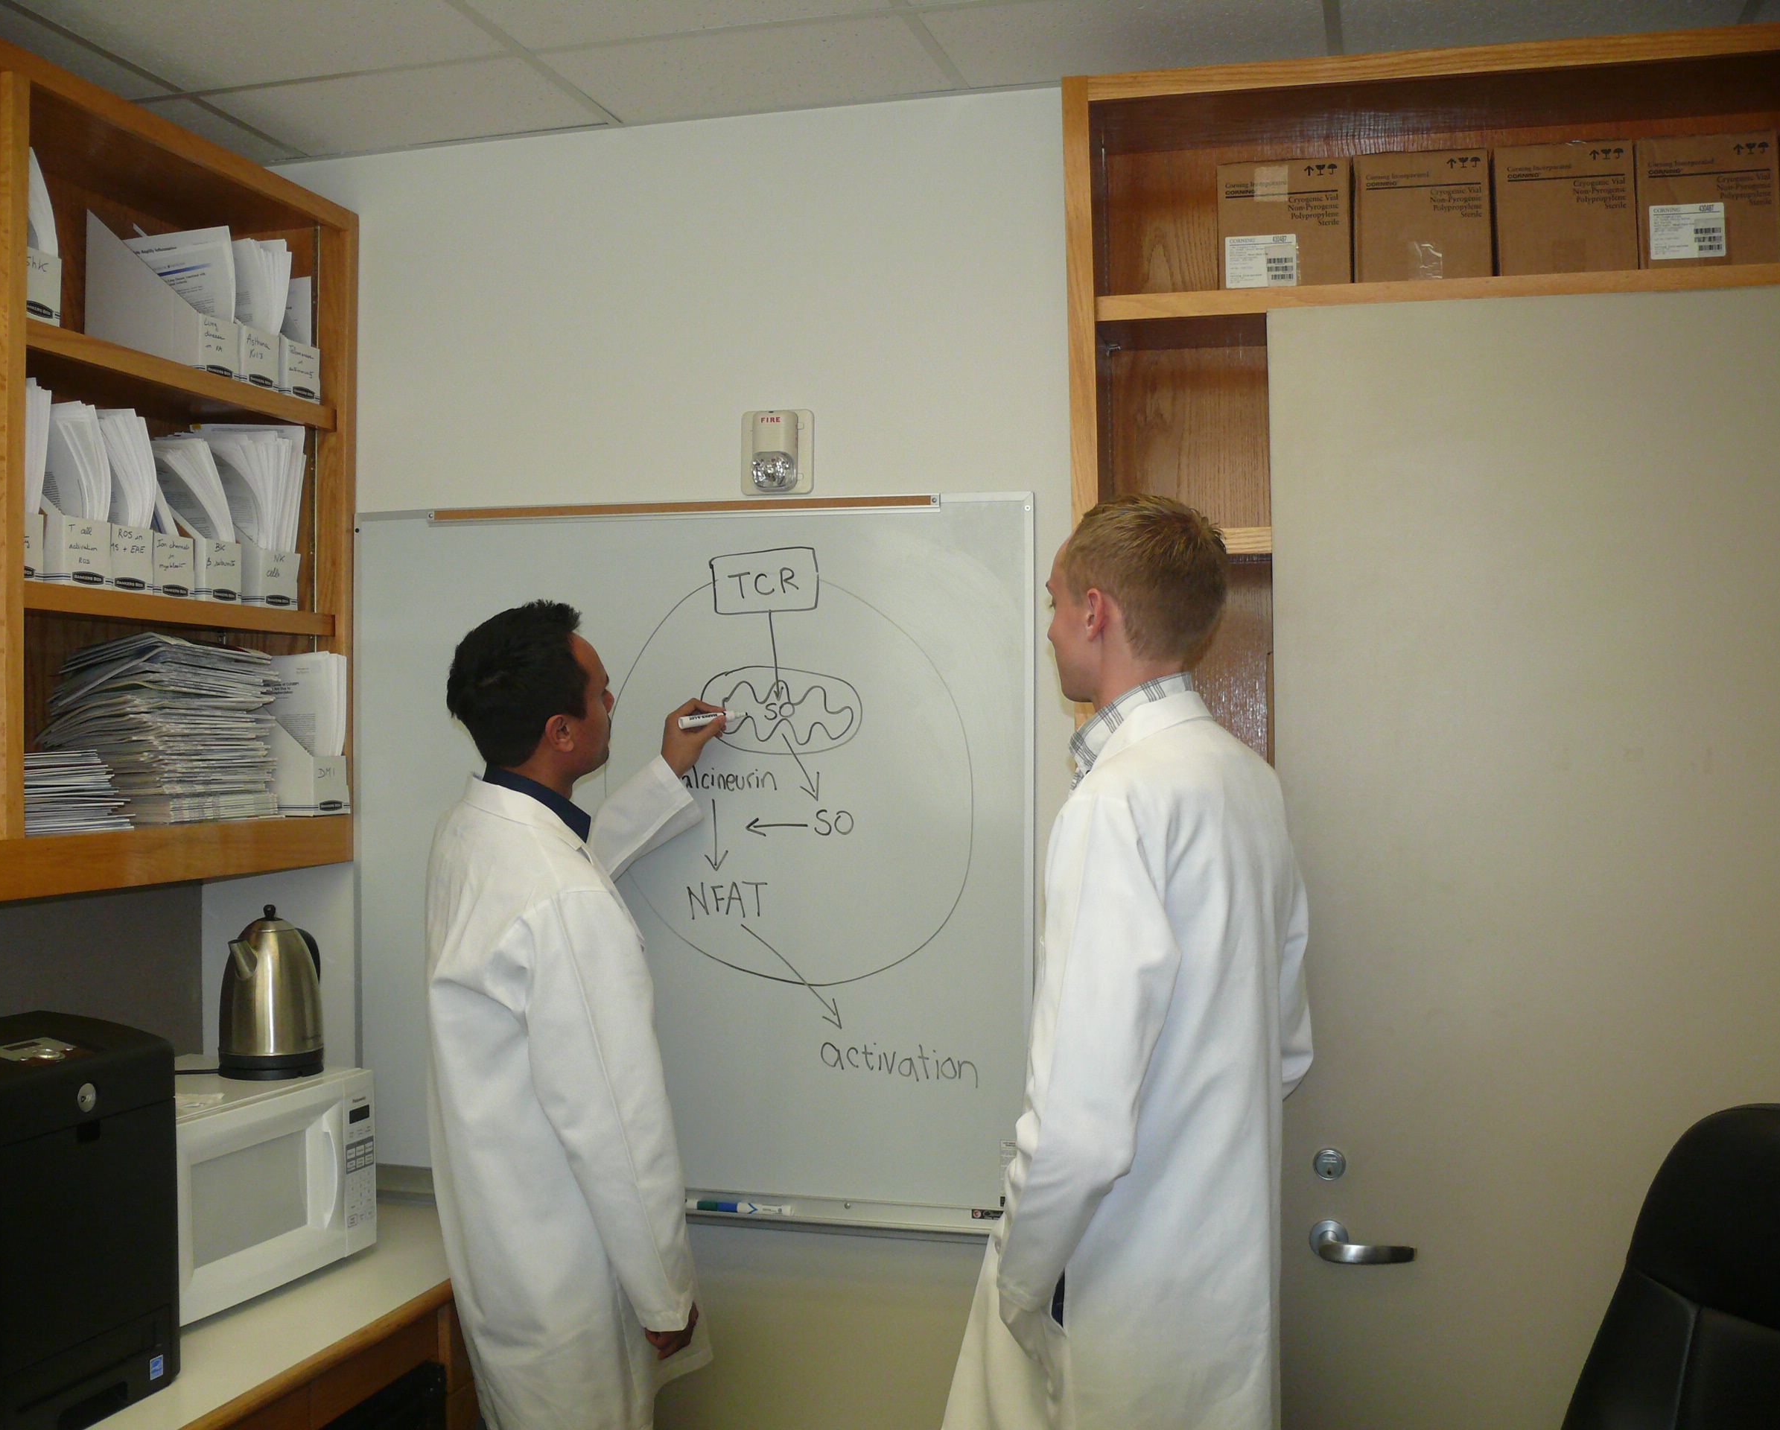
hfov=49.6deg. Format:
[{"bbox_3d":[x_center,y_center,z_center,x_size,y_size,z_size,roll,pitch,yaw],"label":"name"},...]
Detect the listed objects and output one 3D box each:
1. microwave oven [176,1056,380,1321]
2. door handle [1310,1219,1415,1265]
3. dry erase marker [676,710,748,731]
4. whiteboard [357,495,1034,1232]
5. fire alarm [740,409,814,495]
[{"bbox_3d":[-1.080,0.705,2.885,0.410,0.283,0.530,0,-1,19],"label":"microwave oven"},{"bbox_3d":[0.590,0.665,2.411,0.130,0.048,0.064,0,-1,15],"label":"door handle"},{"bbox_3d":[-0.290,0.009,3.150,0.125,0.019,0.019,-9,3,-26],"label":"dry erase marker"},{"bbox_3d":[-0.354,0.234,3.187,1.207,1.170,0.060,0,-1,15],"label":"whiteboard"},{"bbox_3d":[-0.190,-0.431,3.159,0.124,0.141,0.055,0,-1,15],"label":"fire alarm"}]

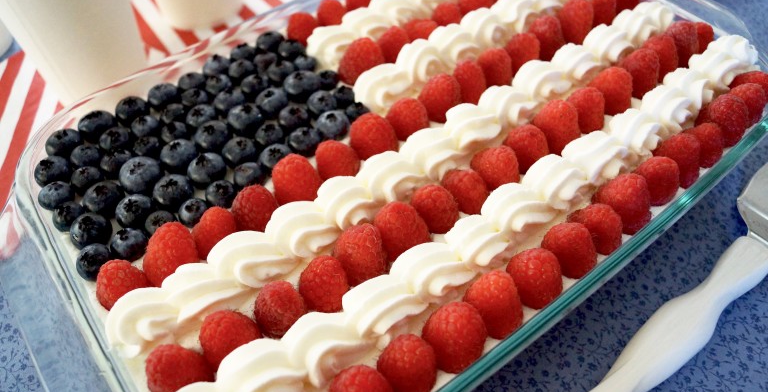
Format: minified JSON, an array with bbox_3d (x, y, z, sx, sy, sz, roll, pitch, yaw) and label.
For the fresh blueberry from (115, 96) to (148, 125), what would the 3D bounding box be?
[{"bbox_3d":[-0.122,-0.042,0.280,0.015,0.012,0.015,-29,57,-17],"label":"fresh blueberry"}]

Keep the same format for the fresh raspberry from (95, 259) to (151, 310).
[{"bbox_3d":[-0.102,0.035,0.227,0.020,0.021,0.020,-1,54,1],"label":"fresh raspberry"}]

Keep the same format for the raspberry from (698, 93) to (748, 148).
[{"bbox_3d":[0.151,-0.034,0.256,0.020,0.023,0.020,-32,58,-20],"label":"raspberry"}]

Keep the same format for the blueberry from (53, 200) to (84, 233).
[{"bbox_3d":[-0.134,0.009,0.243,0.013,0.011,0.013,-2,53,2],"label":"blueberry"}]

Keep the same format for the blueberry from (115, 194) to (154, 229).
[{"bbox_3d":[-0.110,0.006,0.253,0.015,0.013,0.015,-1,54,1],"label":"blueberry"}]

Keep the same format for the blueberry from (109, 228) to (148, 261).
[{"bbox_3d":[-0.108,0.020,0.243,0.015,0.013,0.015,-1,54,1],"label":"blueberry"}]

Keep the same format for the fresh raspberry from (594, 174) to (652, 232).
[{"bbox_3d":[0.095,0.001,0.227,0.021,0.022,0.021,-2,53,2],"label":"fresh raspberry"}]

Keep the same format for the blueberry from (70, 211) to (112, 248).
[{"bbox_3d":[-0.120,0.014,0.237,0.016,0.013,0.016,-1,54,2],"label":"blueberry"}]

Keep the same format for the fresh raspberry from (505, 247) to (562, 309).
[{"bbox_3d":[0.056,0.031,0.215,0.021,0.024,0.021,-3,53,4],"label":"fresh raspberry"}]

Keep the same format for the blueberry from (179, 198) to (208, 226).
[{"bbox_3d":[-0.083,0.007,0.251,0.013,0.011,0.013,-2,52,3],"label":"blueberry"}]

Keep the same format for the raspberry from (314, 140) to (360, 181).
[{"bbox_3d":[-0.022,-0.017,0.270,0.020,0.018,0.020,-2,53,3],"label":"raspberry"}]

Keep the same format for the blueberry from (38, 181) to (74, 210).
[{"bbox_3d":[-0.148,0.000,0.259,0.014,0.011,0.014,-32,58,-19],"label":"blueberry"}]

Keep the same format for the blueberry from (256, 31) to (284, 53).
[{"bbox_3d":[-0.062,-0.085,0.317,0.015,0.011,0.015,-2,53,2],"label":"blueberry"}]

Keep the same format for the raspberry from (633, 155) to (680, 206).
[{"bbox_3d":[0.114,-0.006,0.241,0.019,0.021,0.019,-2,53,2],"label":"raspberry"}]

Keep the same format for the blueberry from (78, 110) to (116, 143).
[{"bbox_3d":[-0.143,-0.035,0.288,0.017,0.014,0.017,-32,56,-18],"label":"blueberry"}]

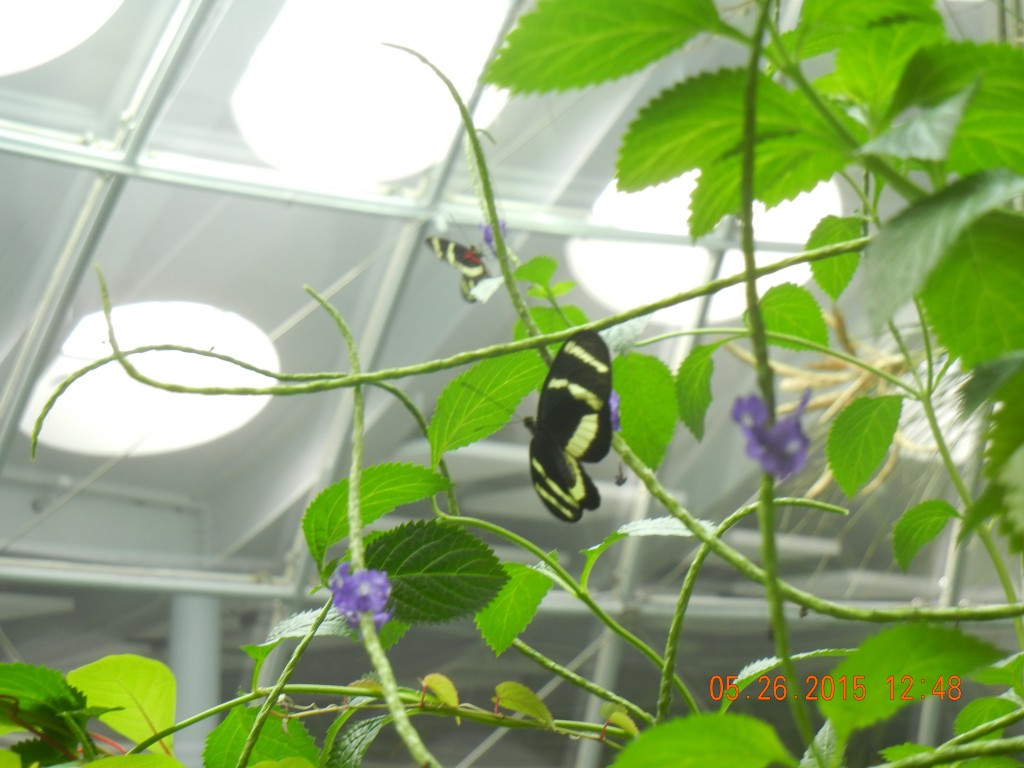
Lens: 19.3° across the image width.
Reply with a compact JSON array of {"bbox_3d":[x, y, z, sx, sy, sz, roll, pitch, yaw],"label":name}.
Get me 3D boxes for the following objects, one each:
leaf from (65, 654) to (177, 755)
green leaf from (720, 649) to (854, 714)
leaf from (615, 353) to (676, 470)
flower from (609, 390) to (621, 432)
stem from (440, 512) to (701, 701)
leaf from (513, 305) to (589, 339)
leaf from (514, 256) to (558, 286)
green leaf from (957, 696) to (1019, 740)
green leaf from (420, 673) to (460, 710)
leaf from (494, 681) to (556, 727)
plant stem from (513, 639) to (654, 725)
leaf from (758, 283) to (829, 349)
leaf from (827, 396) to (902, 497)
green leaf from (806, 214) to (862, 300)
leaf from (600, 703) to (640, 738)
[{"bbox_3d":[-0.143,0.118,1.100,0.039,0.038,0.014,0,-9,-6],"label":"leaf"},{"bbox_3d":[0.103,0.110,1.120,0.051,0.024,0.028,-3,-13,6],"label":"green leaf"},{"bbox_3d":[0.050,0.010,1.170,0.029,0.046,0.014,-2,-20,0],"label":"leaf"},{"bbox_3d":[0.034,0.010,1.100,0.013,0.015,0.013,7,-15,-30],"label":"flower"},{"bbox_3d":[0.022,0.083,1.130,0.119,0.017,0.020,37,0,0],"label":"stem"},{"bbox_3d":[0.015,-0.022,1.190,0.031,0.021,0.015,-2,-20,0],"label":"leaf"},{"bbox_3d":[0.010,-0.044,1.190,0.017,0.013,0.012,-2,-20,0],"label":"leaf"},{"bbox_3d":[0.181,0.128,1.150,0.025,0.018,0.022,-1,-13,0],"label":"green leaf"},{"bbox_3d":[-0.027,0.116,1.140,0.015,0.014,0.010,-2,-20,0],"label":"green leaf"},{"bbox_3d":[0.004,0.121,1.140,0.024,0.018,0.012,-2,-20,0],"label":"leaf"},{"bbox_3d":[0.027,0.112,1.140,0.063,0.006,0.007,30,0,0],"label":"plant stem"},{"bbox_3d":[0.106,-0.026,1.160,0.032,0.026,0.018,-3,-13,6],"label":"leaf"},{"bbox_3d":[0.134,0.024,1.150,0.025,0.043,0.012,27,-9,-5],"label":"leaf"},{"bbox_3d":[0.125,-0.049,1.170,0.022,0.033,0.012,6,-12,-6],"label":"green leaf"},{"bbox_3d":[0.040,0.125,1.120,0.015,0.013,0.010,2,-14,-11],"label":"leaf"}]

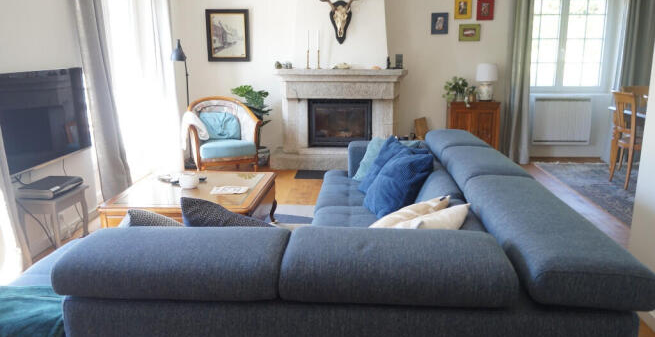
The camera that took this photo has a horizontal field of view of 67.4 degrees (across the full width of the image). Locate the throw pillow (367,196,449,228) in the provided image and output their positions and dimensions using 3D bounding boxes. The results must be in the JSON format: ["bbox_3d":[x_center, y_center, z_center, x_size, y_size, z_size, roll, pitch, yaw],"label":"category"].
[{"bbox_3d":[0.398,0.303,2.344,0.440,0.160,0.440,-32,12,6],"label":"throw pillow"}]

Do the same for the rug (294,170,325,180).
[{"bbox_3d":[0.040,0.076,5.659,0.800,0.010,0.468,1,13,5],"label":"rug"}]

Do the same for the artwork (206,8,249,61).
[{"bbox_3d":[-1.222,-1.634,6.067,0.538,0.622,0.030,0,14,4],"label":"artwork"}]

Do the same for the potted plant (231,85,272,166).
[{"bbox_3d":[-0.936,-0.529,6.110,0.508,1.005,0.480,1,13,5],"label":"potted plant"}]

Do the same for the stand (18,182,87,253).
[{"bbox_3d":[-1.891,0.398,3.424,0.291,0.470,0.379,0,14,4],"label":"stand"}]

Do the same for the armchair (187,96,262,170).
[{"bbox_3d":[-1.251,-0.399,5.873,0.760,0.840,0.750,-4,14,-16],"label":"armchair"}]

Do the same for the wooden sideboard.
[{"bbox_3d":[1.752,-0.422,6.000,0.584,0.790,0.340,1,13,5],"label":"wooden sideboard"}]

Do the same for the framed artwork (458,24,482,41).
[{"bbox_3d":[1.714,-1.627,5.905,0.253,0.198,0.024,1,13,5],"label":"framed artwork"}]

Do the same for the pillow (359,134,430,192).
[{"bbox_3d":[0.419,0.014,3.192,0.160,0.440,0.440,31,-5,-30],"label":"pillow"}]

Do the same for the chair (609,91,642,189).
[{"bbox_3d":[3.268,-0.283,4.987,0.500,0.950,0.430,0,14,4],"label":"chair"}]

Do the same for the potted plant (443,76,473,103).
[{"bbox_3d":[1.549,-0.934,5.834,0.360,0.320,0.320,0,14,4],"label":"potted plant"}]

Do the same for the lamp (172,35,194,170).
[{"bbox_3d":[-1.698,-0.756,5.898,0.260,1.530,0.260,-4,14,-12],"label":"lamp"}]

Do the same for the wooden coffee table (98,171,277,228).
[{"bbox_3d":[-0.953,0.349,3.613,1.014,0.424,0.987,1,13,5],"label":"wooden coffee table"}]

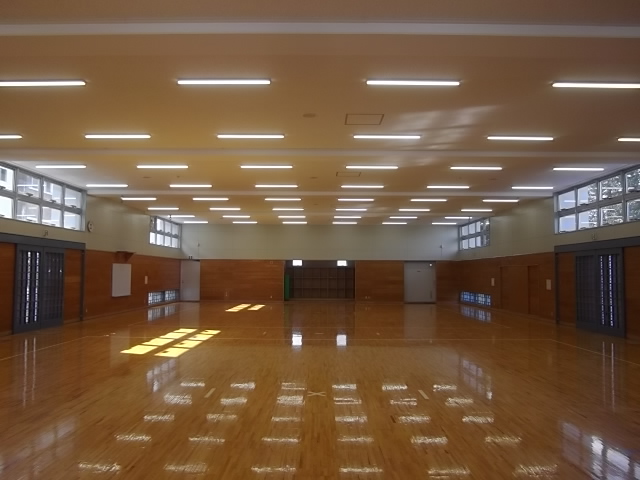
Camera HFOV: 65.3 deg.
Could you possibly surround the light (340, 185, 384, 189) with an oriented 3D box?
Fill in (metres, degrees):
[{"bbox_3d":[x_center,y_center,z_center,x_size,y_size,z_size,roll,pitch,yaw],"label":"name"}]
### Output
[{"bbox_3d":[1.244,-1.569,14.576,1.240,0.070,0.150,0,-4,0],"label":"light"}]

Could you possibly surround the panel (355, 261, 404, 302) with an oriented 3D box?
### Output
[{"bbox_3d":[3.070,2.150,25.680,2.539,2.177,0.050,0,-4,0],"label":"panel"}]

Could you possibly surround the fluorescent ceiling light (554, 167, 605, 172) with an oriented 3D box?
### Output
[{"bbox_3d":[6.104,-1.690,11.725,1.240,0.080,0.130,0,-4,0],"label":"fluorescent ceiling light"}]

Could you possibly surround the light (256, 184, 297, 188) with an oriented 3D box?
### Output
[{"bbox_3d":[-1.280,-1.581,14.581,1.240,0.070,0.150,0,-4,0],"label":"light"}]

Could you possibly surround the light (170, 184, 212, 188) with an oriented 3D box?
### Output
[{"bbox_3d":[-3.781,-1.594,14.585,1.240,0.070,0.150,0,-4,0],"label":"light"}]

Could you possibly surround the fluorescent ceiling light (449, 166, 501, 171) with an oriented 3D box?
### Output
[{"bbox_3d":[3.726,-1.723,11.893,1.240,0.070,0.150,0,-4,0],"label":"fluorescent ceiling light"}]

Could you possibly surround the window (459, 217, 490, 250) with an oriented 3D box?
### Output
[{"bbox_3d":[7.161,-0.201,23.350,0.120,1.213,4.713,0,-4,0],"label":"window"}]

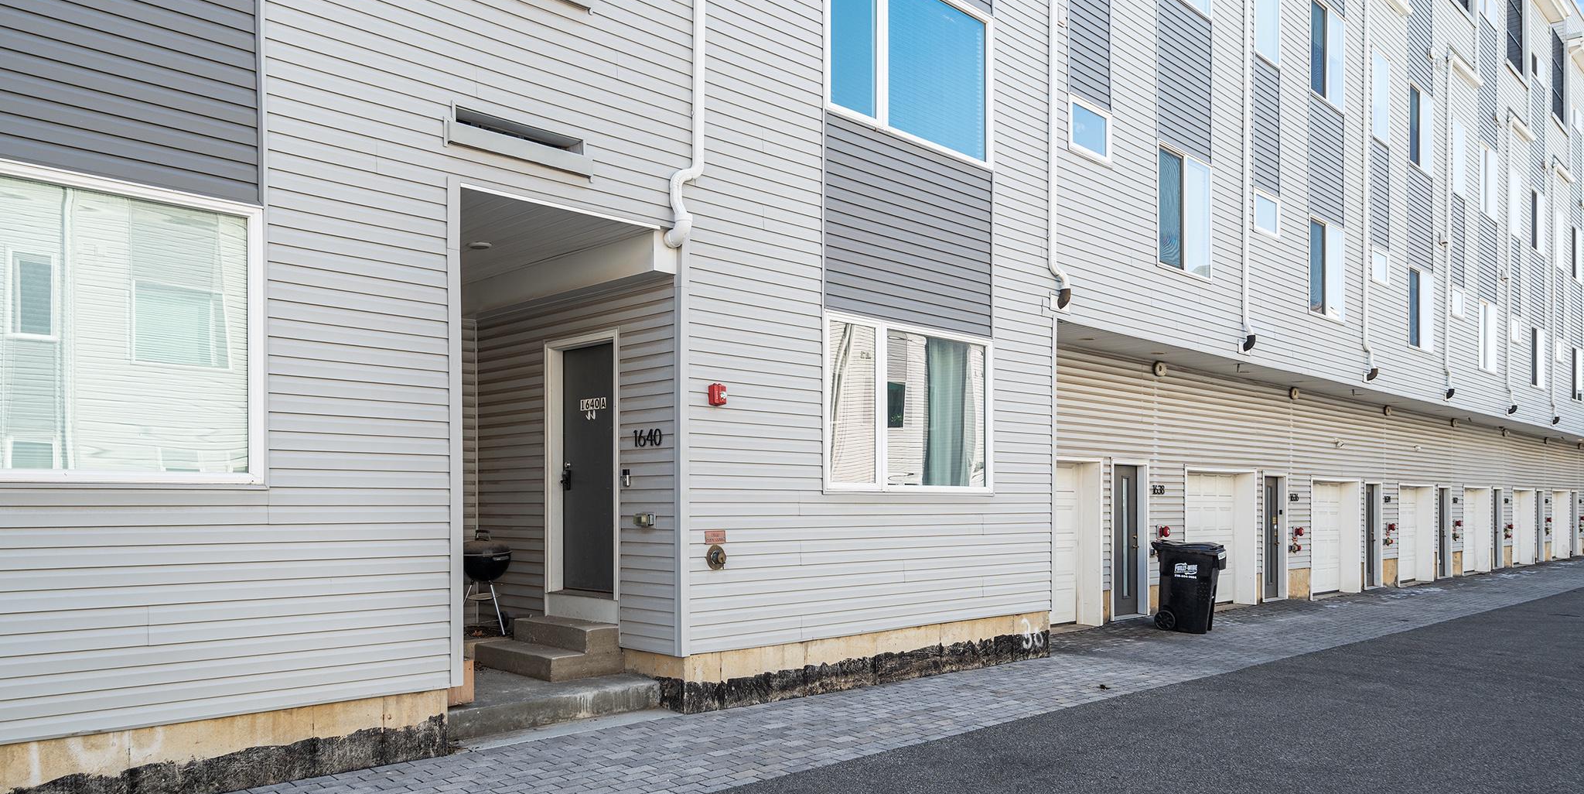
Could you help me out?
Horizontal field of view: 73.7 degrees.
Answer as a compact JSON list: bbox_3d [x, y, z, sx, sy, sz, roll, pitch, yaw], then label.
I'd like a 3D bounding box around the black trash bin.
[{"bbox_3d":[4.870,2.320,12.920,0.750,1.070,0.630,-2,-4,36],"label":"black trash bin"}]

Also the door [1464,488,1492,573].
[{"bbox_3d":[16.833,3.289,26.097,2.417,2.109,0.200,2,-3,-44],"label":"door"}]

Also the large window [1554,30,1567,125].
[{"bbox_3d":[20.235,-8.368,27.886,1.606,2.160,0.150,2,-3,-44],"label":"large window"}]

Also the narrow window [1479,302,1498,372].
[{"bbox_3d":[15.402,-1.314,23.341,1.546,1.520,0.100,3,-4,-44],"label":"narrow window"}]

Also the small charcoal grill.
[{"bbox_3d":[-2.690,1.616,9.200,0.540,0.920,0.540,3,-4,-44],"label":"small charcoal grill"}]

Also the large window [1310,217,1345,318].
[{"bbox_3d":[8.458,-1.997,16.664,1.483,1.509,0.100,3,-4,-44],"label":"large window"}]

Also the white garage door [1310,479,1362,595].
[{"bbox_3d":[10.027,2.623,19.764,2.420,2.140,0.400,3,-4,-44],"label":"white garage door"}]

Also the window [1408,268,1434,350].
[{"bbox_3d":[11.916,-1.624,19.975,1.420,1.440,0.100,3,-4,-44],"label":"window"}]

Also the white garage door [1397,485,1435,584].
[{"bbox_3d":[13.561,3.007,23.126,2.417,2.134,0.250,3,-4,-44],"label":"white garage door"}]

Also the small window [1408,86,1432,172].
[{"bbox_3d":[11.750,-4.963,19.764,1.436,1.514,0.100,2,-3,-44],"label":"small window"}]

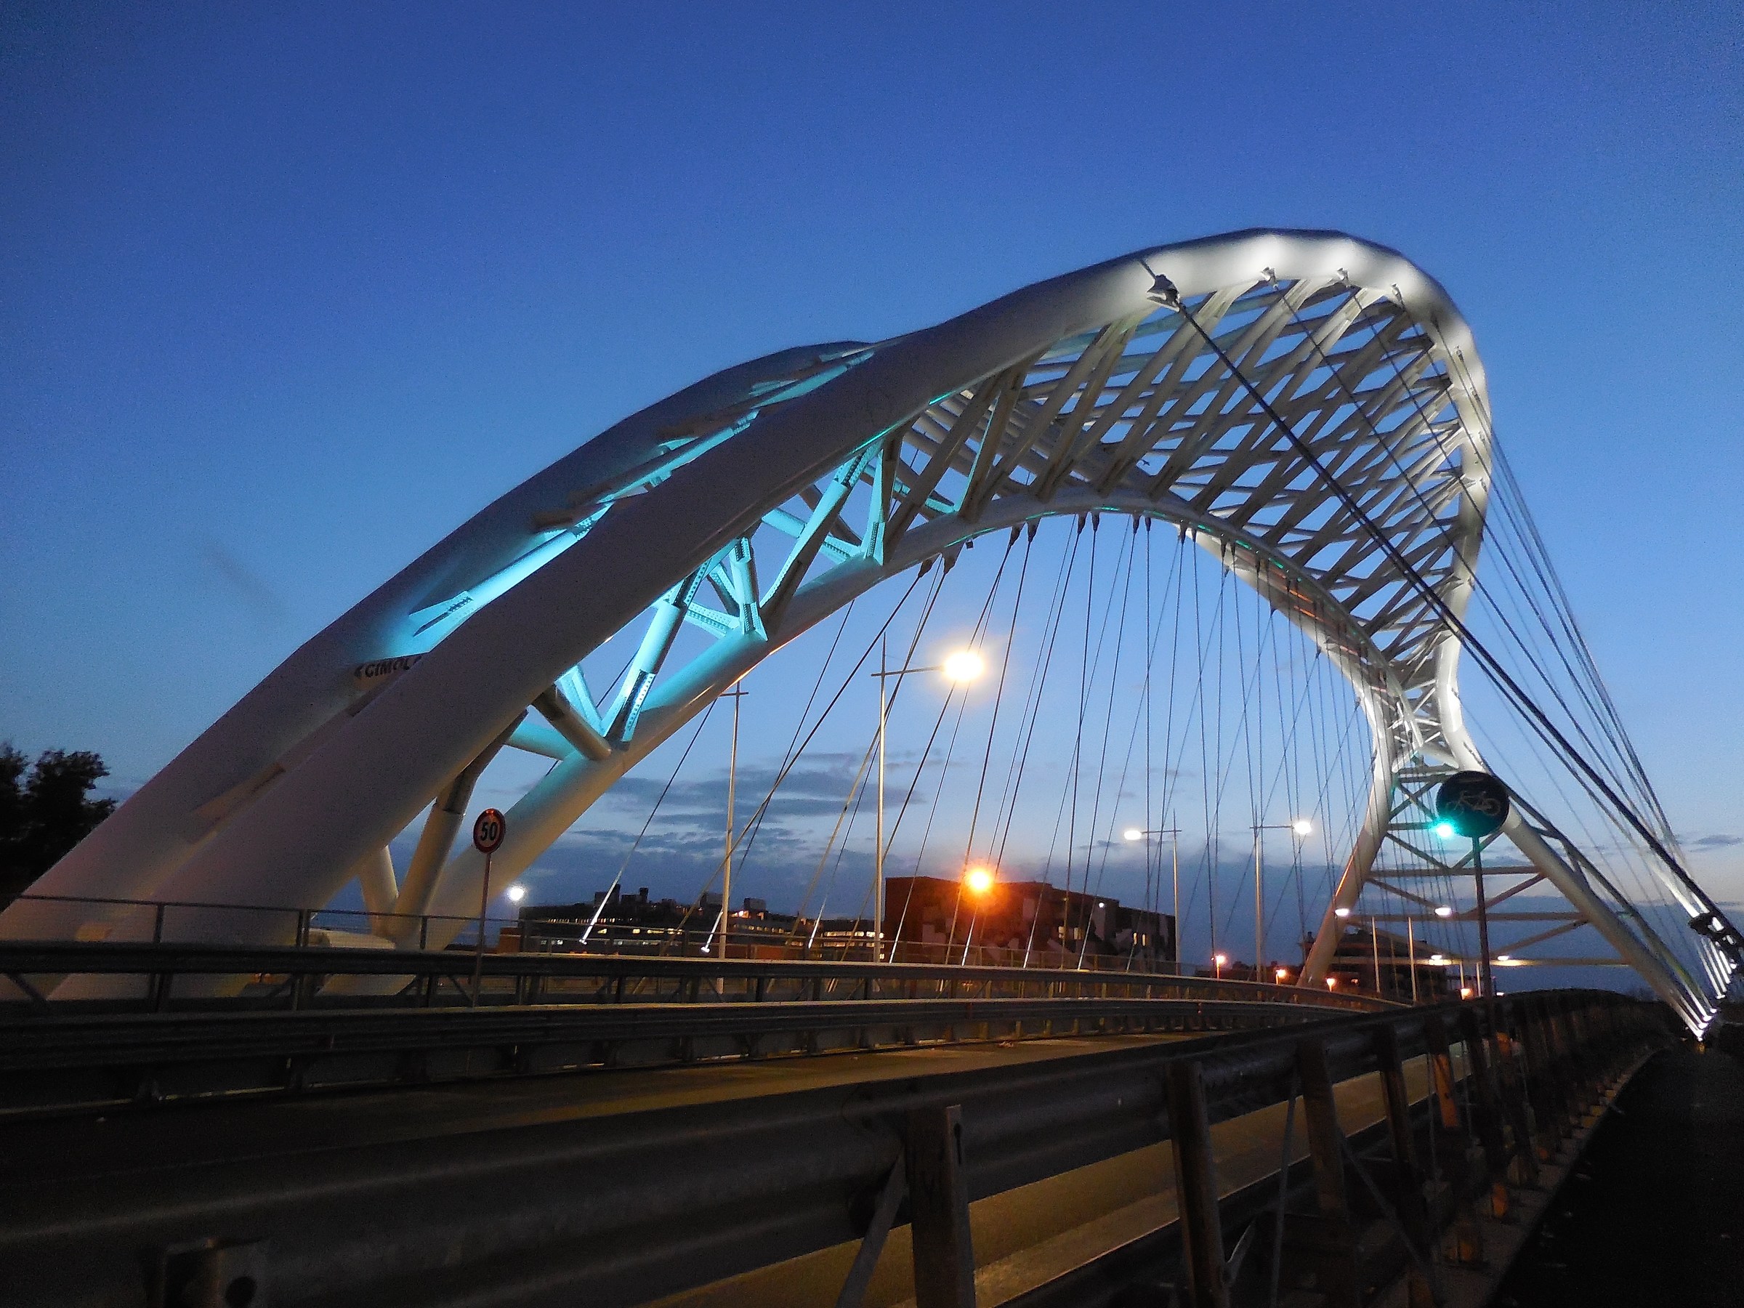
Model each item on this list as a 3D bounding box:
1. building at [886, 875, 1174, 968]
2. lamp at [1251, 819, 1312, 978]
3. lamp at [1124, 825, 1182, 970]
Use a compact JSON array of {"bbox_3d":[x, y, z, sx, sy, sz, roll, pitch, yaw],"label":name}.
[{"bbox_3d":[25.499,39.388,166.394,17.000,15.000,98.000,-3,-13,20],"label":"building"},{"bbox_3d":[15.148,9.486,46.162,2.300,7.900,0.400,-7,-15,33],"label":"lamp"},{"bbox_3d":[11.313,10.225,50.127,2.350,7.900,0.400,-7,-15,33],"label":"lamp"}]

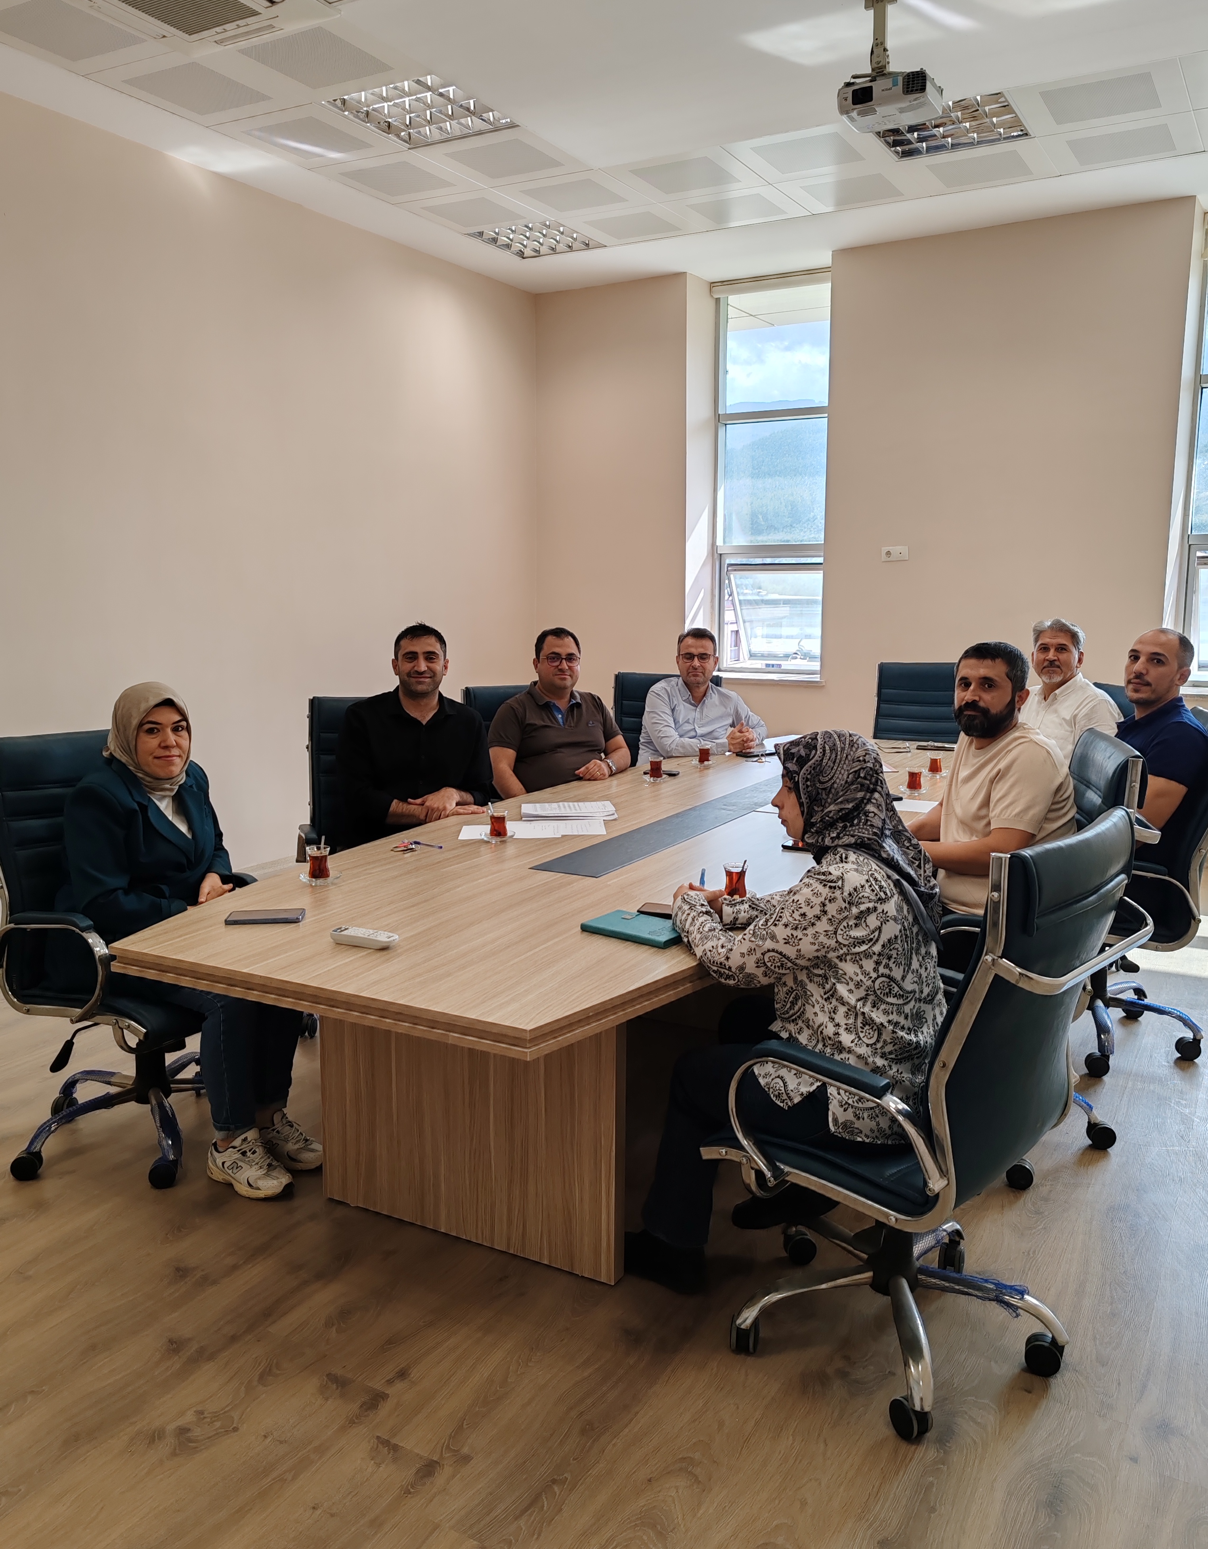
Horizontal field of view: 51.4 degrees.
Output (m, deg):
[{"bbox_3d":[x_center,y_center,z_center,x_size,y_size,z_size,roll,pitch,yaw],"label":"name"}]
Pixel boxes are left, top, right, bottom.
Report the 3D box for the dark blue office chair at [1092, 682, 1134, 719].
[{"bbox_3d":[1.770,0.199,4.991,0.700,1.080,0.620,0,9,-3],"label":"dark blue office chair"}]

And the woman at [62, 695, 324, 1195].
[{"bbox_3d":[-1.068,0.393,3.308,0.740,1.260,0.500,6,10,34],"label":"woman"}]

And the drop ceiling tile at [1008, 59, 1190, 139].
[{"bbox_3d":[1.943,-2.633,4.891,0.600,0.030,0.600,5,10,29],"label":"drop ceiling tile"}]

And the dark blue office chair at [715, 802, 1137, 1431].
[{"bbox_3d":[0.597,0.597,2.422,0.720,1.080,0.630,7,11,36],"label":"dark blue office chair"}]

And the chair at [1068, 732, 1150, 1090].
[{"bbox_3d":[1.070,0.454,3.346,0.700,1.080,0.620,1,9,6],"label":"chair"}]

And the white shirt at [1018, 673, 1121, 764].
[{"bbox_3d":[1.776,-0.071,4.845,0.500,0.620,0.330,7,11,39],"label":"white shirt"}]

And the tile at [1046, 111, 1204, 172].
[{"bbox_3d":[2.232,-2.713,5.412,0.590,0.020,0.590,5,10,29],"label":"tile"}]

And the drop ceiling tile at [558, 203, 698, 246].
[{"bbox_3d":[0.153,-2.902,6.601,0.600,0.030,0.600,5,10,29],"label":"drop ceiling tile"}]

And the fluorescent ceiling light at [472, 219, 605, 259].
[{"bbox_3d":[-0.363,-2.962,6.853,0.600,0.080,0.600,5,10,29],"label":"fluorescent ceiling light"}]

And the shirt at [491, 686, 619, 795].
[{"bbox_3d":[-0.179,-0.027,4.656,0.500,0.560,0.330,-5,10,-32],"label":"shirt"}]

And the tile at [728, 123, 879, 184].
[{"bbox_3d":[0.903,-2.738,5.501,0.600,0.030,0.600,5,10,29],"label":"tile"}]

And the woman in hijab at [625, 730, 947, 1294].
[{"bbox_3d":[0.354,0.479,2.553,0.720,1.180,0.490,6,10,35],"label":"woman in hijab"}]

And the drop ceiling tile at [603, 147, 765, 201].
[{"bbox_3d":[0.380,-2.782,5.793,0.600,0.030,0.600,5,10,29],"label":"drop ceiling tile"}]

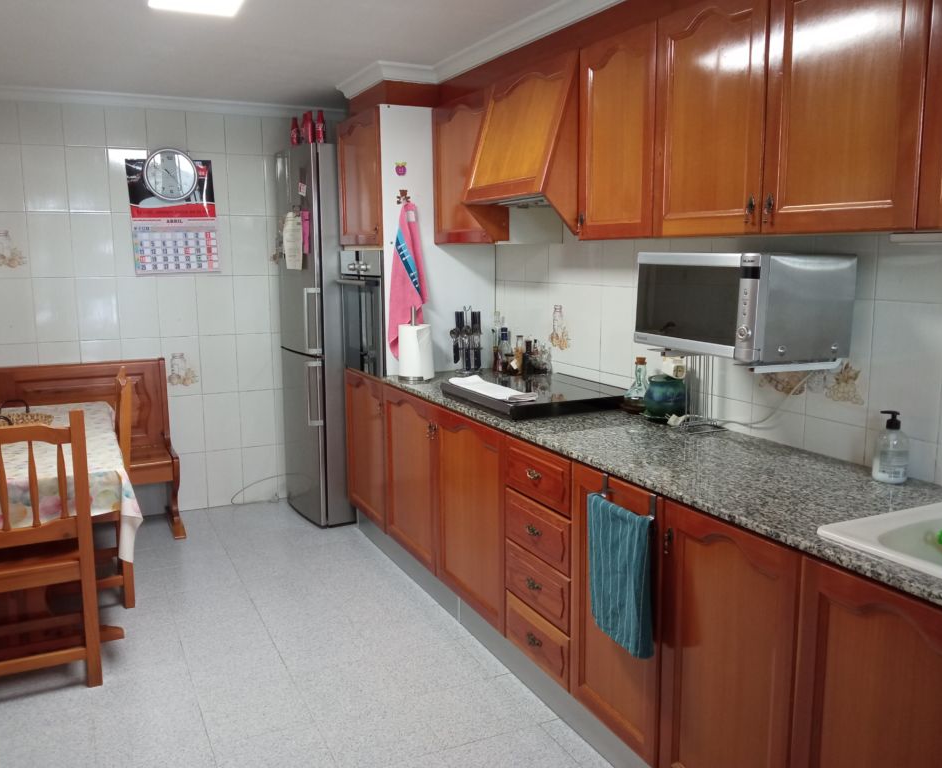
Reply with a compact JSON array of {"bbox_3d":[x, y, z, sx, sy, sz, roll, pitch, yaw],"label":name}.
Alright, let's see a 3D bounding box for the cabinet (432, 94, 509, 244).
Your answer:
[{"bbox_3d":[0.110,-0.915,3.476,0.340,0.603,0.595,-5,10,-26],"label":"cabinet"}]

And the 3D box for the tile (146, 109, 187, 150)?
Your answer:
[{"bbox_3d":[-1.622,-1.355,4.272,0.200,0.212,0.010,-5,10,-26],"label":"tile"}]

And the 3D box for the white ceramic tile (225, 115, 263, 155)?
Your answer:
[{"bbox_3d":[-1.253,-1.375,4.417,0.200,0.204,0.010,-4,10,-22],"label":"white ceramic tile"}]

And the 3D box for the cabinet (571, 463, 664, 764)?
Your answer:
[{"bbox_3d":[0.650,0.589,2.350,0.591,0.731,0.402,-5,10,-26],"label":"cabinet"}]

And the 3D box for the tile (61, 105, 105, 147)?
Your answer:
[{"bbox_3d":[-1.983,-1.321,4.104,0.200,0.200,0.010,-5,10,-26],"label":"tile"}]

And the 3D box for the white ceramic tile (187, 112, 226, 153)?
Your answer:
[{"bbox_3d":[-1.437,-1.362,4.342,0.200,0.204,0.010,-4,10,-22],"label":"white ceramic tile"}]

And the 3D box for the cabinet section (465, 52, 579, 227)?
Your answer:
[{"bbox_3d":[0.302,-0.834,2.926,0.454,0.603,0.591,-5,10,-26],"label":"cabinet section"}]

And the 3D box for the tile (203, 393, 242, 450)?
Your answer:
[{"bbox_3d":[-1.435,0.219,4.609,0.200,0.334,0.010,-5,10,-26],"label":"tile"}]

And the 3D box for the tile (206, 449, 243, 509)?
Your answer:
[{"bbox_3d":[-1.438,0.548,4.670,0.200,0.334,0.010,-5,10,-26],"label":"tile"}]

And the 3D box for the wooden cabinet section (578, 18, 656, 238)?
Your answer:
[{"bbox_3d":[0.596,-0.762,2.518,0.340,0.603,0.395,-5,10,-26],"label":"wooden cabinet section"}]

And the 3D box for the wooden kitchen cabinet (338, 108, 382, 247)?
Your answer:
[{"bbox_3d":[-0.274,-0.992,3.958,0.591,0.606,0.617,-5,10,-26],"label":"wooden kitchen cabinet"}]

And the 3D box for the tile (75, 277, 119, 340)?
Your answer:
[{"bbox_3d":[-1.979,-0.397,4.246,0.200,0.334,0.010,-5,10,-26],"label":"tile"}]

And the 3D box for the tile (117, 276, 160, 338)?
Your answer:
[{"bbox_3d":[-1.798,-0.412,4.334,0.200,0.334,0.010,-5,10,-26],"label":"tile"}]

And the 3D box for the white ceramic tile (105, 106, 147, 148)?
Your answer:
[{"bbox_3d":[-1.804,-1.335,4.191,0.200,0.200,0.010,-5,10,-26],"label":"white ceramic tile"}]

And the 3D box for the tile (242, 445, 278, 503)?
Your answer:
[{"bbox_3d":[-1.259,0.534,4.758,0.200,0.334,0.010,-5,10,-26],"label":"tile"}]

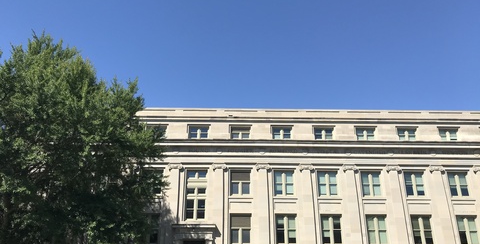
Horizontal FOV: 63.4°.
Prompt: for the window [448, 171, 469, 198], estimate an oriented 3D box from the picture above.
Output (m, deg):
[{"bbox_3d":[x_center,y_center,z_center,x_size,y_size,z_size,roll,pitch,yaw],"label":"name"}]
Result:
[{"bbox_3d":[18.459,5.277,32.826,1.440,2.070,0.250,0,-20,0],"label":"window"}]

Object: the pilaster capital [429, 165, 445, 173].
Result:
[{"bbox_3d":[16.632,3.939,32.879,1.110,0.570,0.450,0,-20,0],"label":"pilaster capital"}]

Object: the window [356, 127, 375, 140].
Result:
[{"bbox_3d":[12.833,1.278,39.707,1.820,1.610,0.200,1,-22,-1],"label":"window"}]

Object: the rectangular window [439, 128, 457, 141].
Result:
[{"bbox_3d":[19.683,1.144,36.643,1.791,1.292,0.300,1,-22,-1],"label":"rectangular window"}]

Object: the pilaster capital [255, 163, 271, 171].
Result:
[{"bbox_3d":[2.206,4.371,37.727,1.450,0.740,0.450,1,-22,-1],"label":"pilaster capital"}]

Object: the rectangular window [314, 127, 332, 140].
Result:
[{"bbox_3d":[7.872,1.038,36.375,1.791,1.292,0.300,1,-22,-1],"label":"rectangular window"}]

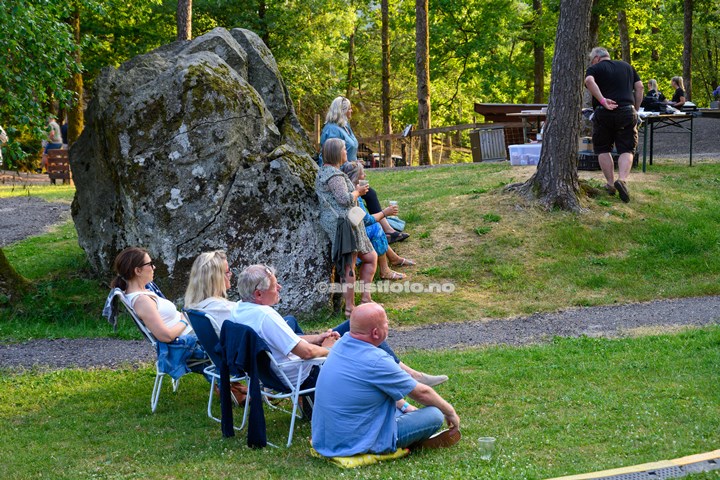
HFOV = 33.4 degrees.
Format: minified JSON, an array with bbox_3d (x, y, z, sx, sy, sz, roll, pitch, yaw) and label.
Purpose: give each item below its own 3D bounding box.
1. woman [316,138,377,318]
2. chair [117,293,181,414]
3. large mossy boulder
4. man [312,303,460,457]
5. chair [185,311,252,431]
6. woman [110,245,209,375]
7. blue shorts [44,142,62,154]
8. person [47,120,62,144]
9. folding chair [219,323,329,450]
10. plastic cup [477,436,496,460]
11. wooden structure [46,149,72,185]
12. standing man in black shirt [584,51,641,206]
[{"bbox_3d":[-0.125,-0.105,10.949,0.480,1.620,0.460,-2,6,-18],"label":"woman"},{"bbox_3d":[-1.210,0.706,7.776,0.680,0.730,0.520,-1,6,-11],"label":"chair"},{"bbox_3d":[-1.660,-0.830,12.484,2.700,2.770,2.600,0,6,0],"label":"large mossy boulder"},{"bbox_3d":[0.125,0.758,7.026,0.780,0.850,0.680,-5,8,-38],"label":"man"},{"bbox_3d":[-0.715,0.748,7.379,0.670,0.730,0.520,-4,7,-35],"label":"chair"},{"bbox_3d":[-1.140,0.557,7.761,0.930,1.030,0.500,-1,6,-10],"label":"woman"},{"bbox_3d":[-6.930,-2.039,26.939,0.480,0.260,0.400,0,6,0],"label":"blue shorts"},{"bbox_3d":[-7.363,-2.316,28.500,0.700,1.320,0.500,2,6,21],"label":"person"},{"bbox_3d":[-0.480,0.807,7.313,0.640,0.730,0.550,-5,8,-36],"label":"folding chair"},{"bbox_3d":[0.695,1.143,6.563,0.095,0.115,0.095,0,6,0],"label":"plastic cup"},{"bbox_3d":[-6.200,-1.468,24.587,0.500,0.720,0.500,0,6,0],"label":"wooden structure"},{"bbox_3d":[2.830,-1.306,13.387,0.630,1.720,0.550,-1,6,-13],"label":"standing man in black shirt"}]

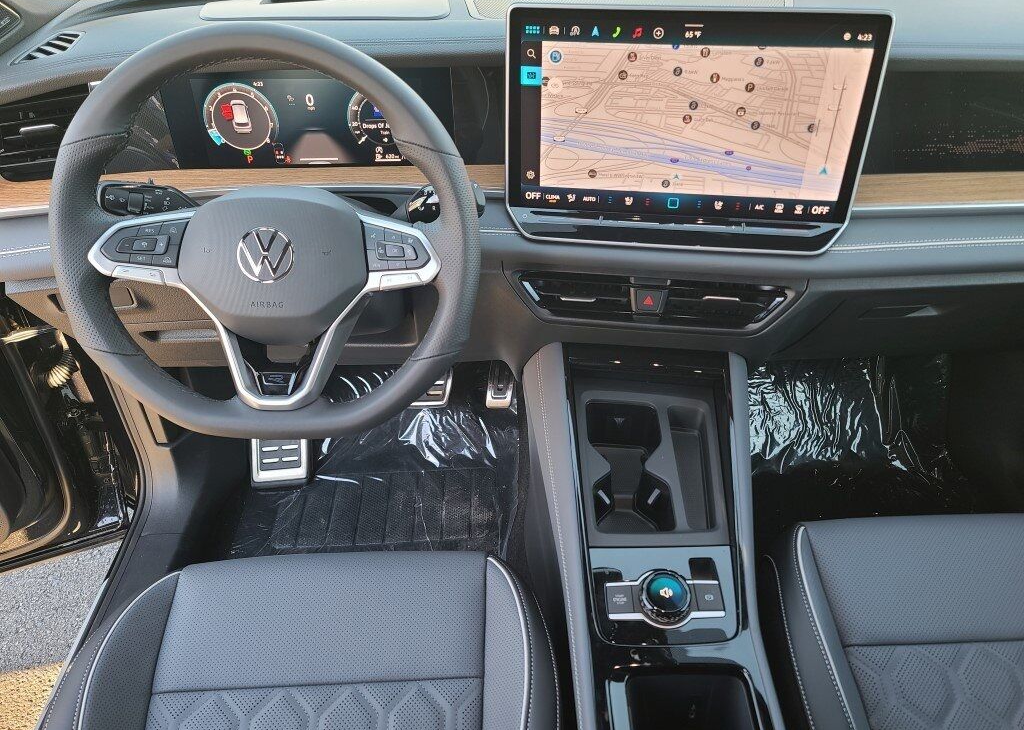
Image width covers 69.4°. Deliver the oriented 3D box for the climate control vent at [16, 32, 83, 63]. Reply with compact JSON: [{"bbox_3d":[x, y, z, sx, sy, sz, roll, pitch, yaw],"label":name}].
[{"bbox_3d":[-0.515,-0.352,0.820,0.045,0.020,0.115,-2,33,-2],"label":"climate control vent"}]

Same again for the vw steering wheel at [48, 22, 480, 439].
[{"bbox_3d":[-0.211,-0.108,0.655,0.370,0.357,0.090,-2,14,-2],"label":"vw steering wheel"}]

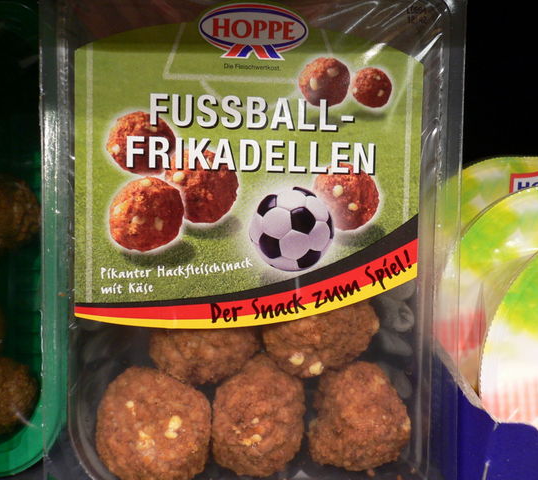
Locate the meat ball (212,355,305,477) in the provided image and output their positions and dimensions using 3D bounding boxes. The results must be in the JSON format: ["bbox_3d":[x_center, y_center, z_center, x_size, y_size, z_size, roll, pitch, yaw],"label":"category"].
[{"bbox_3d":[-0.004,0.069,0.255,0.037,0.046,0.040,0,6,0],"label":"meat ball"}]

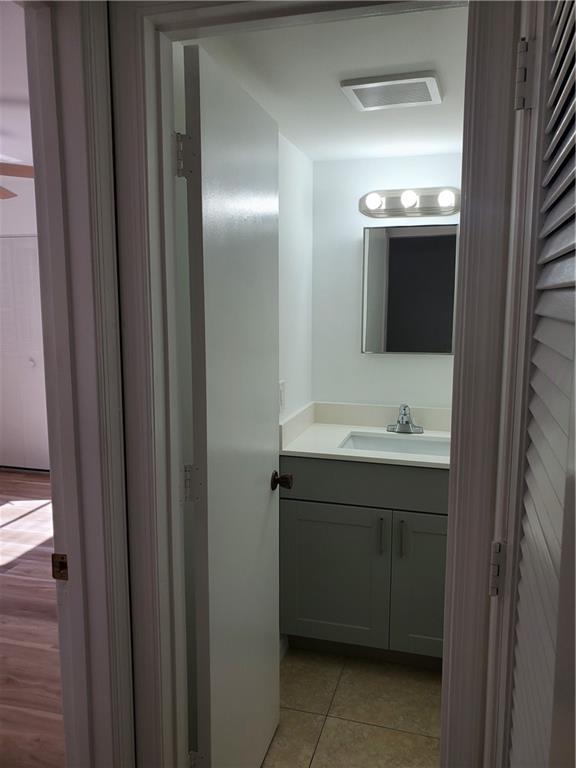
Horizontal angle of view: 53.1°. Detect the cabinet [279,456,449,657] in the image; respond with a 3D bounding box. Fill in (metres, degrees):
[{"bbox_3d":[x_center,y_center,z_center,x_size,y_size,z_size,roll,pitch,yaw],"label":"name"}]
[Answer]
[{"bbox_3d":[0.483,0.700,2.493,0.910,0.885,0.545,2,8,16],"label":"cabinet"}]

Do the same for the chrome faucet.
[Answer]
[{"bbox_3d":[0.520,0.158,2.559,0.164,0.132,0.130,2,8,16],"label":"chrome faucet"}]

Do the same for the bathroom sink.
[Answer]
[{"bbox_3d":[0.469,0.317,2.405,0.475,0.145,0.325,2,8,16],"label":"bathroom sink"}]

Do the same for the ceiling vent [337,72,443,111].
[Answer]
[{"bbox_3d":[0.323,-0.875,1.742,0.265,0.022,0.240,2,8,16],"label":"ceiling vent"}]

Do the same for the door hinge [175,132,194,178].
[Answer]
[{"bbox_3d":[-0.230,-0.505,1.266,0.046,0.092,0.028,2,8,16],"label":"door hinge"}]

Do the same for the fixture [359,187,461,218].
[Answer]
[{"bbox_3d":[0.528,-0.789,2.491,0.457,0.119,0.130,2,8,16],"label":"fixture"}]

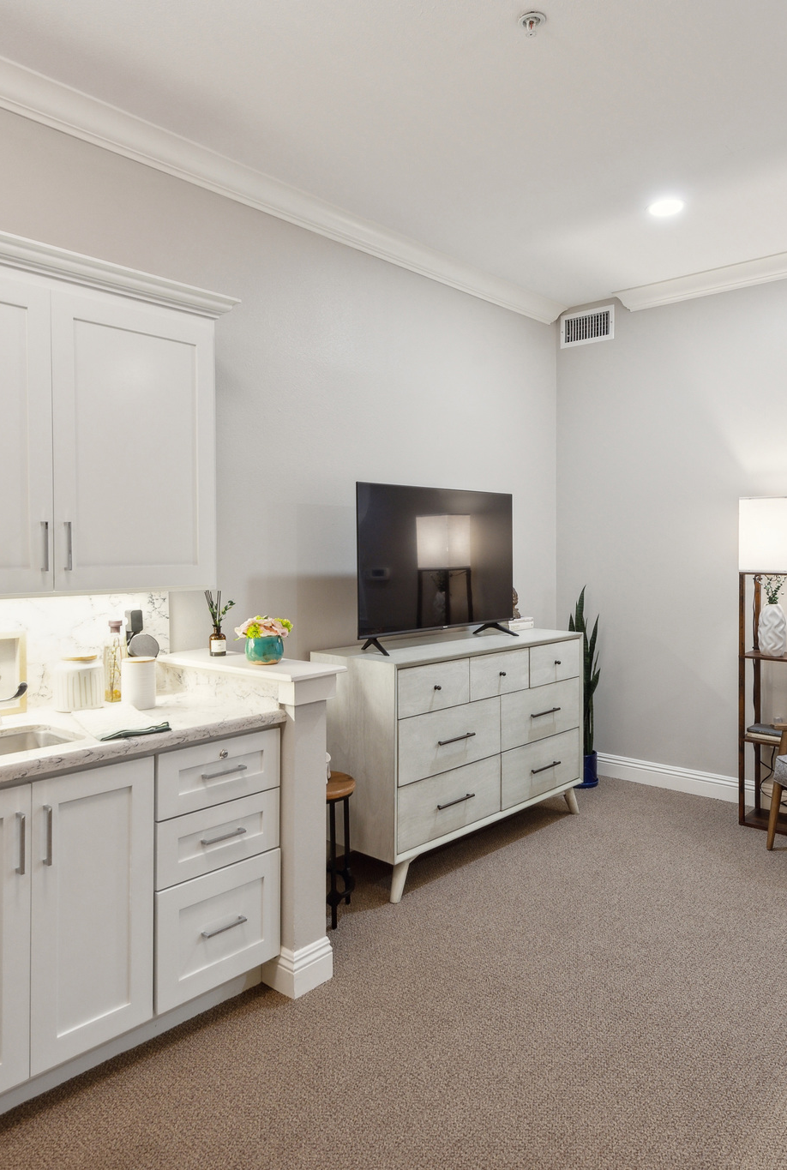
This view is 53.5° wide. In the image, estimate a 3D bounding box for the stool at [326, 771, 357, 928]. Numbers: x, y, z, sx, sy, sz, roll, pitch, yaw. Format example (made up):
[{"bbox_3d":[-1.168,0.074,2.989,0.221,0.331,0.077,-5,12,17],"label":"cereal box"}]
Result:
[{"bbox_3d":[-0.283,0.966,2.866,0.300,0.495,0.300,2,3,42],"label":"stool"}]

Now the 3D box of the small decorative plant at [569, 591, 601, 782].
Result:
[{"bbox_3d":[1.096,0.571,4.502,0.190,1.136,0.190,2,2,43],"label":"small decorative plant"}]

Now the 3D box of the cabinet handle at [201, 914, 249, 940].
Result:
[{"bbox_3d":[-0.482,0.978,2.230,0.032,0.013,0.154,2,2,43],"label":"cabinet handle"}]

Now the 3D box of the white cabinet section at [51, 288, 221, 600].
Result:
[{"bbox_3d":[-0.878,-0.412,2.457,0.314,0.845,0.536,2,2,42],"label":"white cabinet section"}]

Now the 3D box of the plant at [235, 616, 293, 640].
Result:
[{"bbox_3d":[-0.429,0.143,2.585,0.165,0.080,0.175,0,2,0],"label":"plant"}]

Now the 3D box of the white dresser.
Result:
[{"bbox_3d":[0.311,0.726,3.617,0.480,0.910,1.410,2,3,42],"label":"white dresser"}]

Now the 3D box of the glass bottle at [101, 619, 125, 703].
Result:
[{"bbox_3d":[-0.917,0.245,2.557,0.060,0.270,0.060,2,2,43],"label":"glass bottle"}]

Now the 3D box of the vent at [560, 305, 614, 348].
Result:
[{"bbox_3d":[1.140,-1.517,4.595,0.348,0.196,0.025,2,3,42],"label":"vent"}]

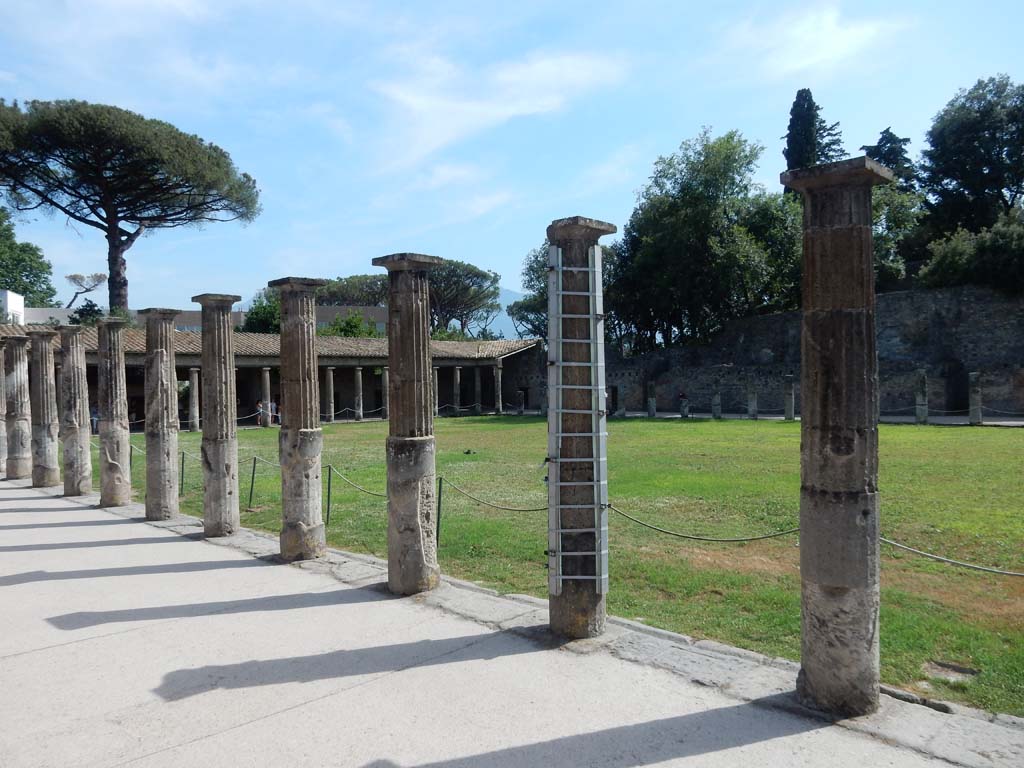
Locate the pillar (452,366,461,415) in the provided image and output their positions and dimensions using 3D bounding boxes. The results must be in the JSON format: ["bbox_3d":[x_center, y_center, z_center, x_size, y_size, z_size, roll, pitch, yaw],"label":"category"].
[{"bbox_3d":[-4.340,0.653,58.885,0.578,3.850,0.578,0,1,43],"label":"pillar"}]

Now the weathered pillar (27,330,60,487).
[{"bbox_3d":[-10.270,0.558,16.225,0.485,3.340,0.485,-1,0,43],"label":"weathered pillar"}]

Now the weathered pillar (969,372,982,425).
[{"bbox_3d":[24.443,0.726,38.956,0.562,2.749,0.562,0,1,43],"label":"weathered pillar"}]

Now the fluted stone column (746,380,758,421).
[{"bbox_3d":[13.150,0.919,40.544,0.475,2.071,0.475,-1,0,43],"label":"fluted stone column"}]

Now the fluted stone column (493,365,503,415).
[{"bbox_3d":[-1.033,0.490,53.508,0.485,3.390,0.485,-1,0,43],"label":"fluted stone column"}]

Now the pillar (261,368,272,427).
[{"bbox_3d":[-15.372,0.810,46.397,0.578,3.812,0.578,0,1,43],"label":"pillar"}]

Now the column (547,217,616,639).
[{"bbox_3d":[0.514,0.365,6.141,0.485,3.340,0.485,-1,0,43],"label":"column"}]

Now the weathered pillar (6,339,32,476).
[{"bbox_3d":[-13.645,0.679,20.489,0.578,3.850,0.578,0,1,43],"label":"weathered pillar"}]

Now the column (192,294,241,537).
[{"bbox_3d":[-4.746,0.522,12.088,0.585,3.850,0.585,0,1,43],"label":"column"}]

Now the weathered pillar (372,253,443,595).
[{"bbox_3d":[-1.186,0.459,8.728,0.597,3.850,0.597,0,1,43],"label":"weathered pillar"}]

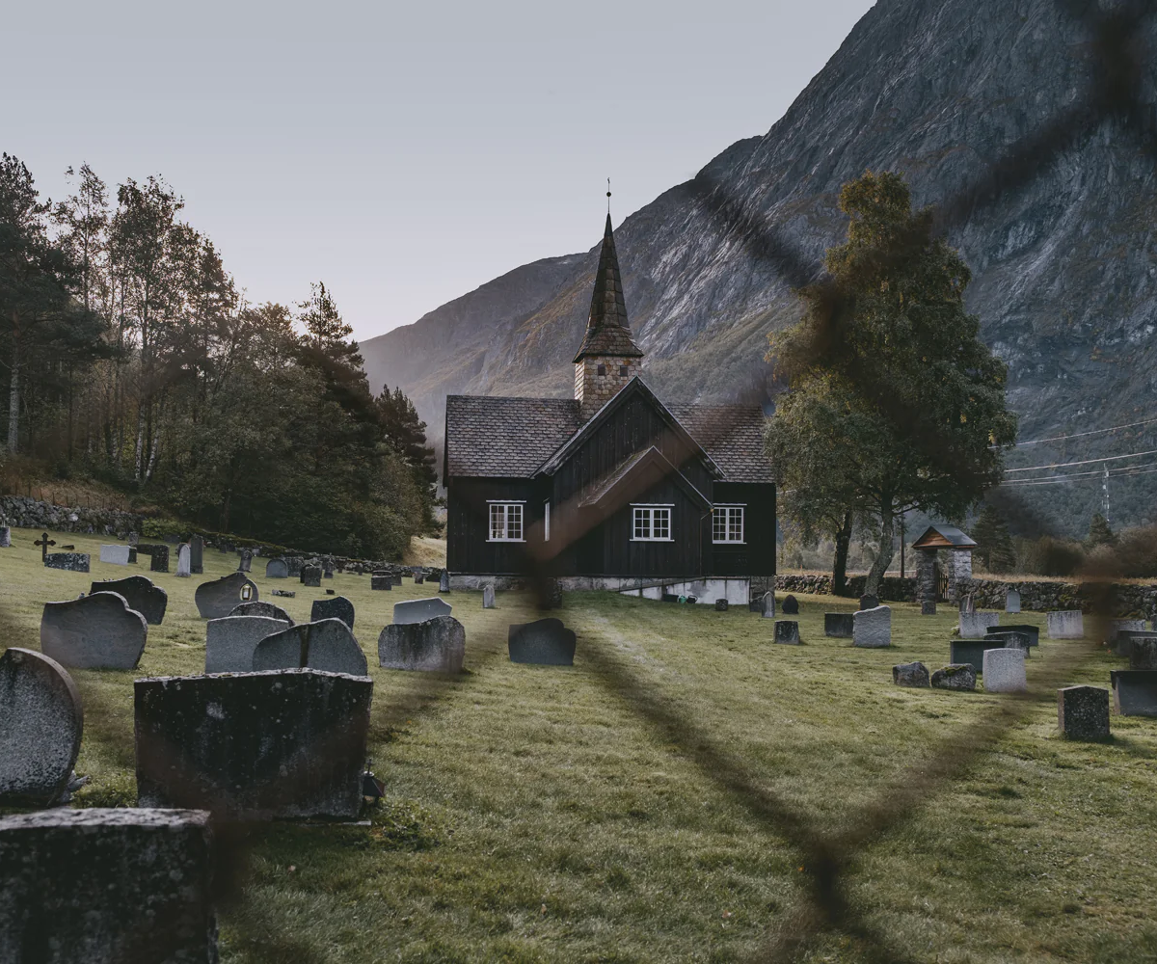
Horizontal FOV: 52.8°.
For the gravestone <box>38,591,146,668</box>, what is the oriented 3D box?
[{"bbox_3d":[-4.315,1.321,10.400,0.846,0.677,0.140,1,-3,-11],"label":"gravestone"}]

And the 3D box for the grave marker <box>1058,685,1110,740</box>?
[{"bbox_3d":[5.842,2.666,13.475,0.540,0.610,0.150,1,-3,-5],"label":"grave marker"}]

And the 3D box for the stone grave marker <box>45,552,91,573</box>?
[{"bbox_3d":[-11.167,1.738,25.600,0.989,0.396,0.200,0,-4,0],"label":"stone grave marker"}]

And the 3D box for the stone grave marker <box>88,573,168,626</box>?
[{"bbox_3d":[-5.804,1.539,15.067,0.950,0.610,0.135,1,-3,-5],"label":"stone grave marker"}]

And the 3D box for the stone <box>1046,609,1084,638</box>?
[{"bbox_3d":[11.719,3.440,28.070,0.880,0.680,0.140,1,-3,-5],"label":"stone"}]

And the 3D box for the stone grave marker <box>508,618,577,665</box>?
[{"bbox_3d":[-0.422,1.850,13.500,0.774,0.516,0.140,1,-3,-11],"label":"stone grave marker"}]

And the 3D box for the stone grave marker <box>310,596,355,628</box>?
[{"bbox_3d":[-3.630,1.977,17.265,0.630,0.560,0.130,1,-3,-5],"label":"stone grave marker"}]

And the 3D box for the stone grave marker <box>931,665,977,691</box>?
[{"bbox_3d":[4.480,2.331,13.900,0.407,0.279,0.320,1,-3,-11],"label":"stone grave marker"}]

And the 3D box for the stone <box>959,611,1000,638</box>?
[{"bbox_3d":[9.649,3.451,28.070,0.950,0.630,0.140,1,-3,-5],"label":"stone"}]

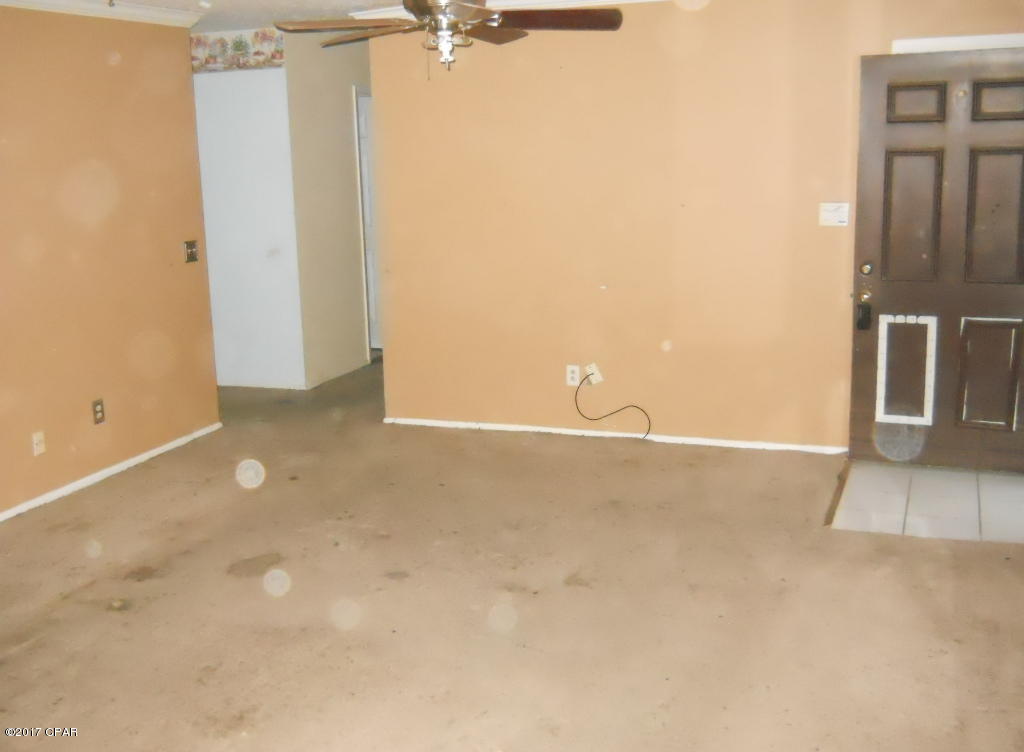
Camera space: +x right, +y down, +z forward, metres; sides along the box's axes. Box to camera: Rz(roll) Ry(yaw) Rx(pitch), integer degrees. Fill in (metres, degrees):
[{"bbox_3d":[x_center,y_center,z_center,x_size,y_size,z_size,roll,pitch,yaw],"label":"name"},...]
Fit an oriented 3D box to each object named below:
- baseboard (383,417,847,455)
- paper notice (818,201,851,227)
[{"bbox_3d":[0.511,0.338,6.252,2.742,0.042,0.016,3,12,19],"label":"baseboard"},{"bbox_3d":[1.656,-0.829,5.617,0.149,0.117,0.006,3,12,19],"label":"paper notice"}]

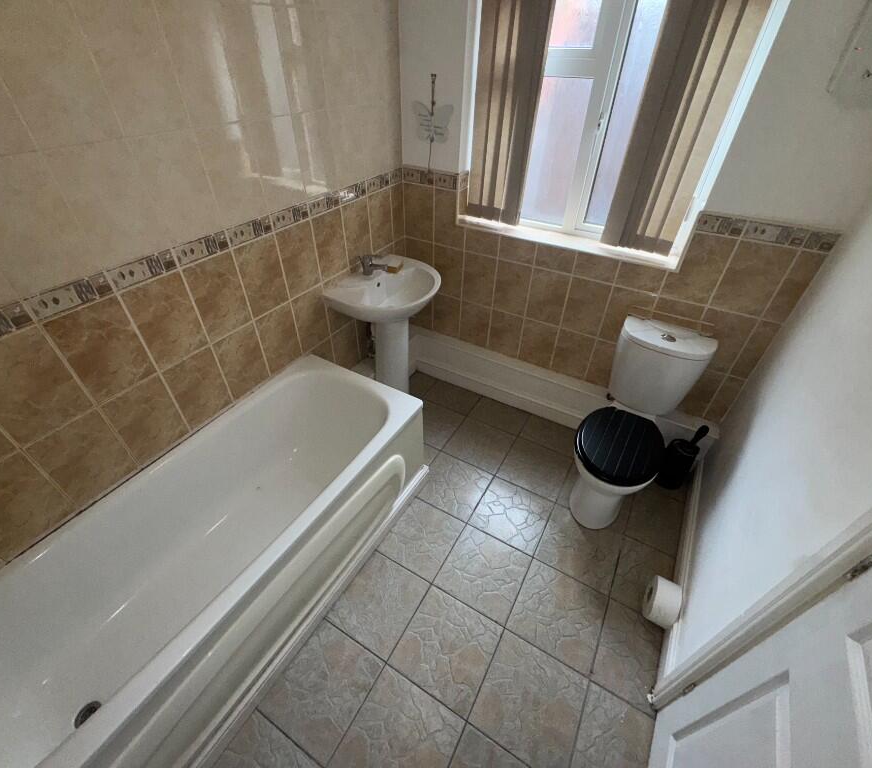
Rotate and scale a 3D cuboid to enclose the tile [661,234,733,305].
[{"bbox_3d":[1.140,-0.500,1.808,0.202,0.302,0.010,21,43,22],"label":"tile"}]

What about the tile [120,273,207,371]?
[{"bbox_3d":[-0.889,-0.208,1.380,0.010,0.297,0.196,21,43,22],"label":"tile"}]

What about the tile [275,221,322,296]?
[{"bbox_3d":[-0.596,-0.543,1.808,0.010,0.300,0.200,21,43,23],"label":"tile"}]

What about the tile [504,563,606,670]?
[{"bbox_3d":[0.495,0.921,1.664,0.327,0.010,0.327,21,43,23],"label":"tile"}]

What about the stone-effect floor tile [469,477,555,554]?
[{"bbox_3d":[0.378,0.637,2.030,0.329,0.010,0.329,21,43,22],"label":"stone-effect floor tile"}]

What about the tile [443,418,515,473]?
[{"bbox_3d":[0.246,0.330,2.278,0.317,0.010,0.316,21,43,22],"label":"tile"}]

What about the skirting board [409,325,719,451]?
[{"bbox_3d":[0.619,0.037,2.517,1.858,0.279,0.127,21,43,23],"label":"skirting board"}]

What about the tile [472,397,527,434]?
[{"bbox_3d":[0.374,0.191,2.450,0.317,0.010,0.190,21,43,22],"label":"tile"}]

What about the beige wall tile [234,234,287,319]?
[{"bbox_3d":[-0.702,-0.434,1.683,0.010,0.301,0.201,21,43,23],"label":"beige wall tile"}]

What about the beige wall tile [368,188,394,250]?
[{"bbox_3d":[-0.294,-0.876,2.229,0.010,0.301,0.200,21,44,23],"label":"beige wall tile"}]

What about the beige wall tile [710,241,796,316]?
[{"bbox_3d":[1.296,-0.427,1.704,0.200,0.300,0.010,21,43,23],"label":"beige wall tile"}]

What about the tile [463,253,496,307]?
[{"bbox_3d":[0.245,-0.586,2.336,0.196,0.297,0.010,21,43,22],"label":"tile"}]

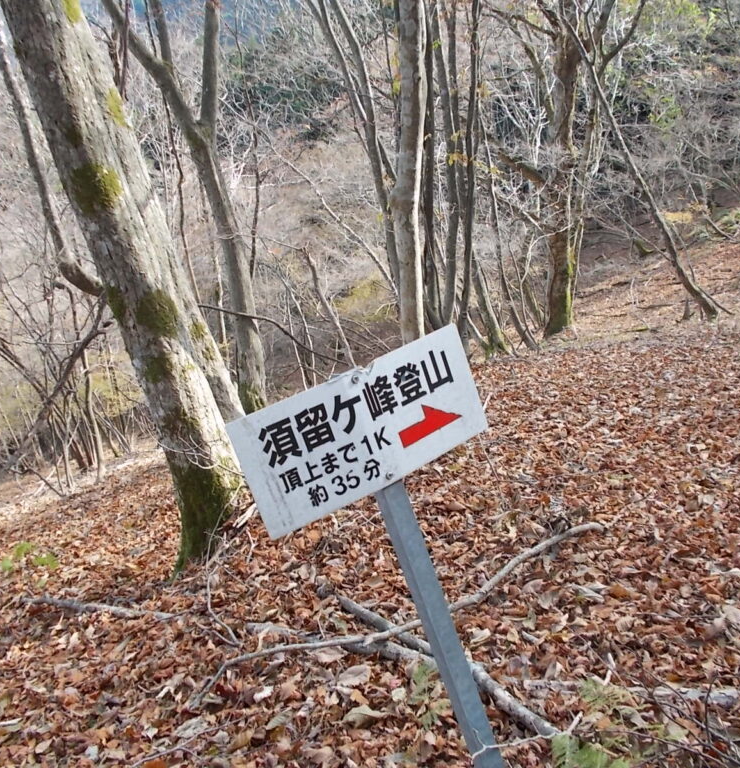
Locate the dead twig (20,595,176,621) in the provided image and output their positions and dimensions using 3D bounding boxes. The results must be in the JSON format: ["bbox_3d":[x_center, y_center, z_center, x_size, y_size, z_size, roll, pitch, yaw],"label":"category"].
[{"bbox_3d":[-1.252,1.014,3.475,1.053,0.055,0.070,-5,11,31],"label":"dead twig"}]

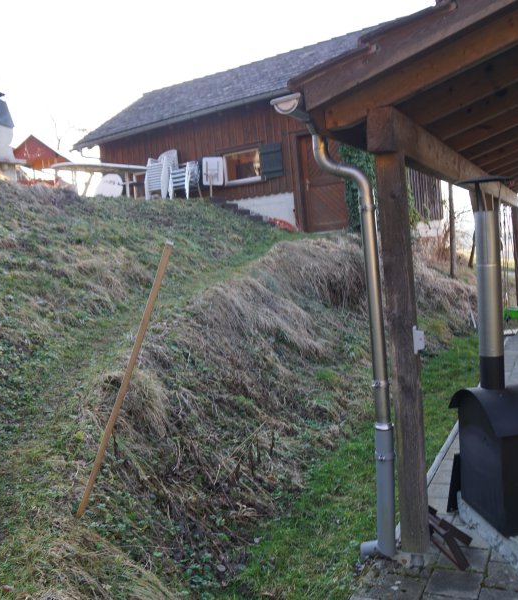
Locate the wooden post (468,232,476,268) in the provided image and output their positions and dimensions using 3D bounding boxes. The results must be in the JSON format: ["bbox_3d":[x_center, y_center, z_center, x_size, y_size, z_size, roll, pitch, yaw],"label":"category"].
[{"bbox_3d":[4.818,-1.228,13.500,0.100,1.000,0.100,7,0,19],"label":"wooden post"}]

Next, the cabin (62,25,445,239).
[{"bbox_3d":[0.393,-3.961,16.107,8.850,4.950,6.040,-2,5,35],"label":"cabin"}]

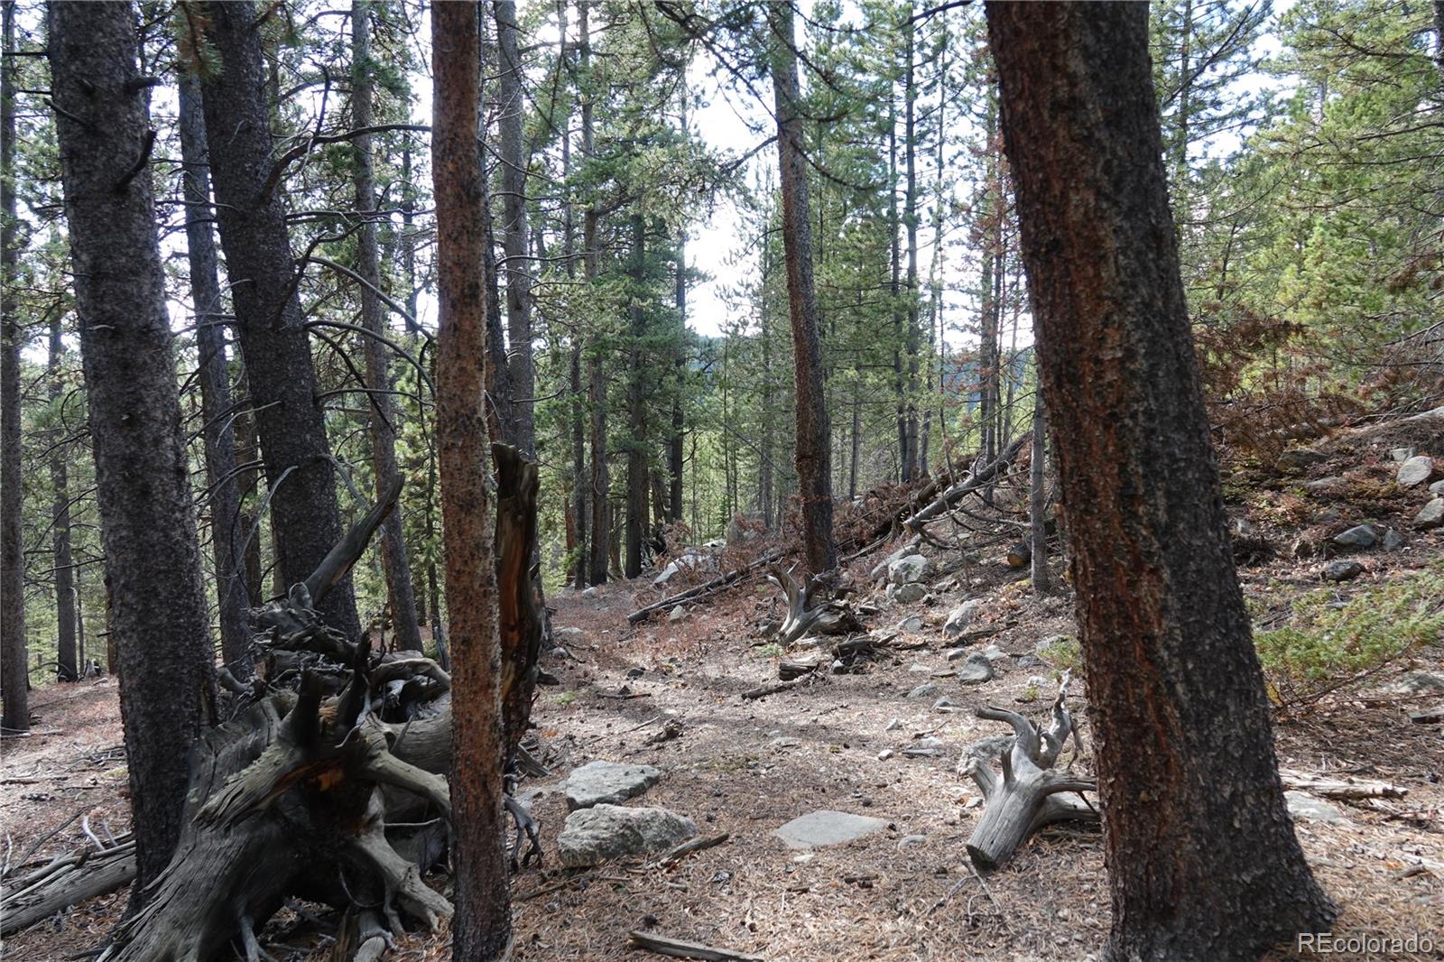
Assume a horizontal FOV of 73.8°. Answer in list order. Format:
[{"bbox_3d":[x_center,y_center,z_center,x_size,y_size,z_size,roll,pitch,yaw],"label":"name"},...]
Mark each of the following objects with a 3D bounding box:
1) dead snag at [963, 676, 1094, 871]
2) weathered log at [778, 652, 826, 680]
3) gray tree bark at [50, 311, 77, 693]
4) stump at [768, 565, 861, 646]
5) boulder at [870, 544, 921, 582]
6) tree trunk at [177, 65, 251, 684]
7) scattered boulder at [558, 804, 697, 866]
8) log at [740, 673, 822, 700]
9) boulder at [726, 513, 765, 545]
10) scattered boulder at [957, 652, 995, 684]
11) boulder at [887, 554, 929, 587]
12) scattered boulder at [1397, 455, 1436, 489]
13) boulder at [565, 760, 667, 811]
[{"bbox_3d":[1.340,1.250,4.150,0.580,0.600,0.660,-1,2,30],"label":"dead snag"},{"bbox_3d":[0.591,1.368,7.100,0.360,0.170,0.200,-1,2,12],"label":"weathered log"},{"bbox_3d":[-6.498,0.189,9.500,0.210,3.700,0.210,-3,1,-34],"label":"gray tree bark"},{"bbox_3d":[0.817,1.105,8.500,0.800,0.650,0.580,-2,2,0],"label":"stump"},{"bbox_3d":[2.137,0.995,11.800,0.580,0.420,0.480,-2,1,0],"label":"boulder"},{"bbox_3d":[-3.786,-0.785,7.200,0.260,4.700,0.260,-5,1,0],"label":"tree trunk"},{"bbox_3d":[-0.386,1.433,3.920,0.540,0.175,0.360,-2,2,0],"label":"scattered boulder"},{"bbox_3d":[0.443,1.535,7.200,0.780,0.110,0.120,-3,1,-42],"label":"log"},{"bbox_3d":[0.332,0.696,13.500,0.560,0.450,0.480,-2,2,0],"label":"boulder"},{"bbox_3d":[1.767,1.303,6.700,0.260,0.200,0.220,-2,2,0],"label":"scattered boulder"},{"bbox_3d":[2.225,1.055,11.400,0.460,0.360,0.420,-2,1,0],"label":"boulder"},{"bbox_3d":[6.855,-0.089,9.500,0.340,0.310,0.330,-2,1,36],"label":"scattered boulder"},{"bbox_3d":[-0.549,1.539,4.900,0.480,0.160,0.460,-2,1,0],"label":"boulder"}]

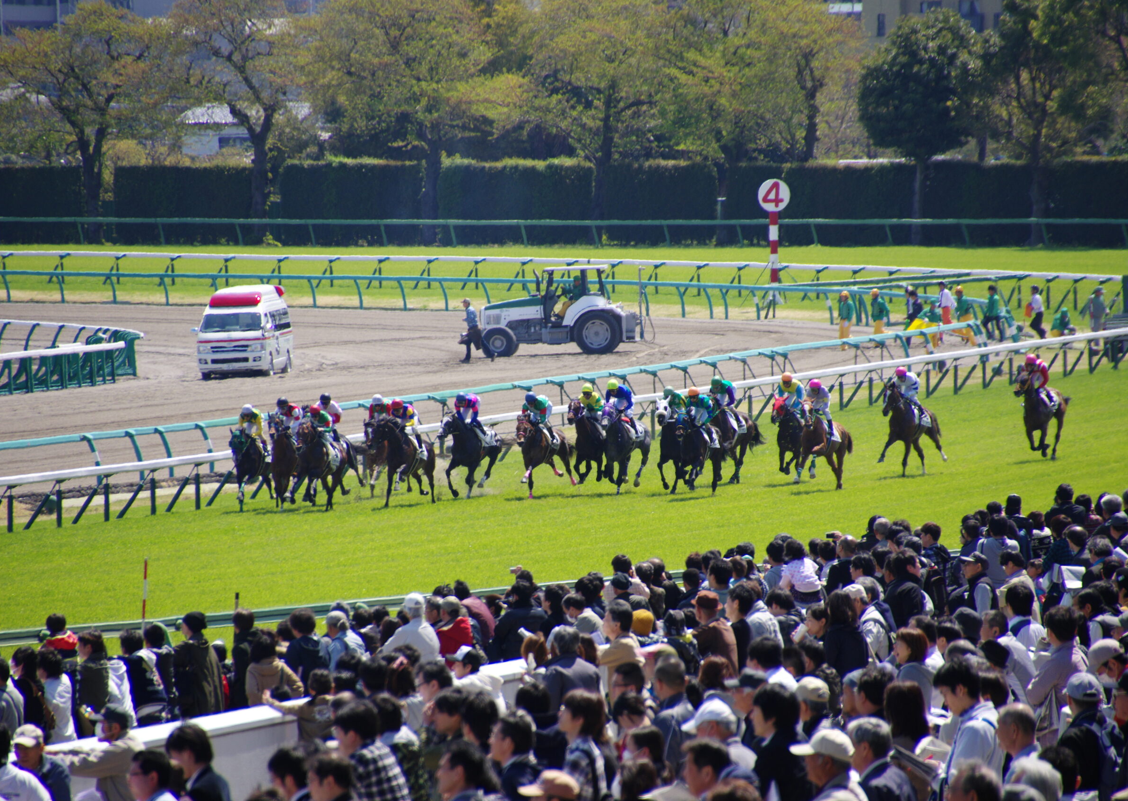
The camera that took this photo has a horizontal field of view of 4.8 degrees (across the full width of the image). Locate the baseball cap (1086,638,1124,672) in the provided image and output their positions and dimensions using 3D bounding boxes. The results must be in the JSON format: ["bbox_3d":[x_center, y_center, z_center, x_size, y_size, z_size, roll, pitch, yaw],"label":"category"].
[{"bbox_3d":[3.196,1.503,80.500,0.260,0.140,0.180,-39,-6,12],"label":"baseball cap"}]

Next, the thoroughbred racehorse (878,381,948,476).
[{"bbox_3d":[7.483,0.607,291.000,0.620,2.040,2.450,1,2,22],"label":"thoroughbred racehorse"}]

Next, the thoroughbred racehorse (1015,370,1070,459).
[{"bbox_3d":[10.233,0.307,290.864,0.600,1.930,2.350,0,1,19],"label":"thoroughbred racehorse"}]

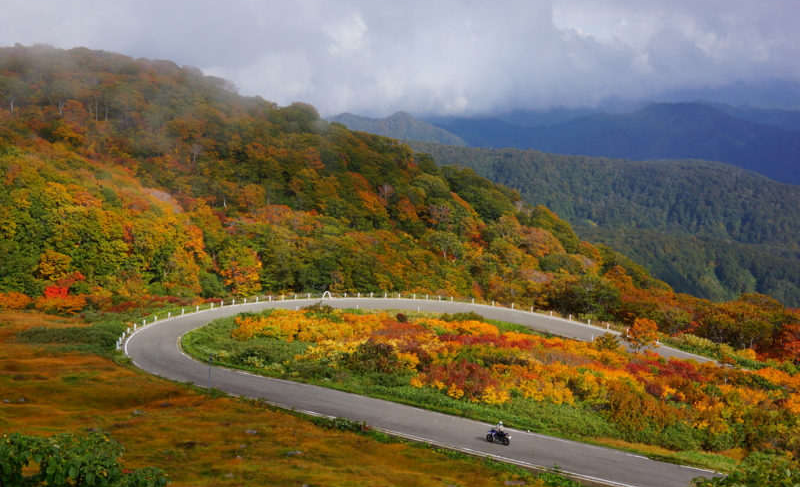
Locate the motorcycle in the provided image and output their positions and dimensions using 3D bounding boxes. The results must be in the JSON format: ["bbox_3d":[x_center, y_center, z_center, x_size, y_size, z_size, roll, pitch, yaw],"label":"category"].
[{"bbox_3d":[7.654,14.901,78.916,2.120,1.180,0.820,7,9,30],"label":"motorcycle"}]

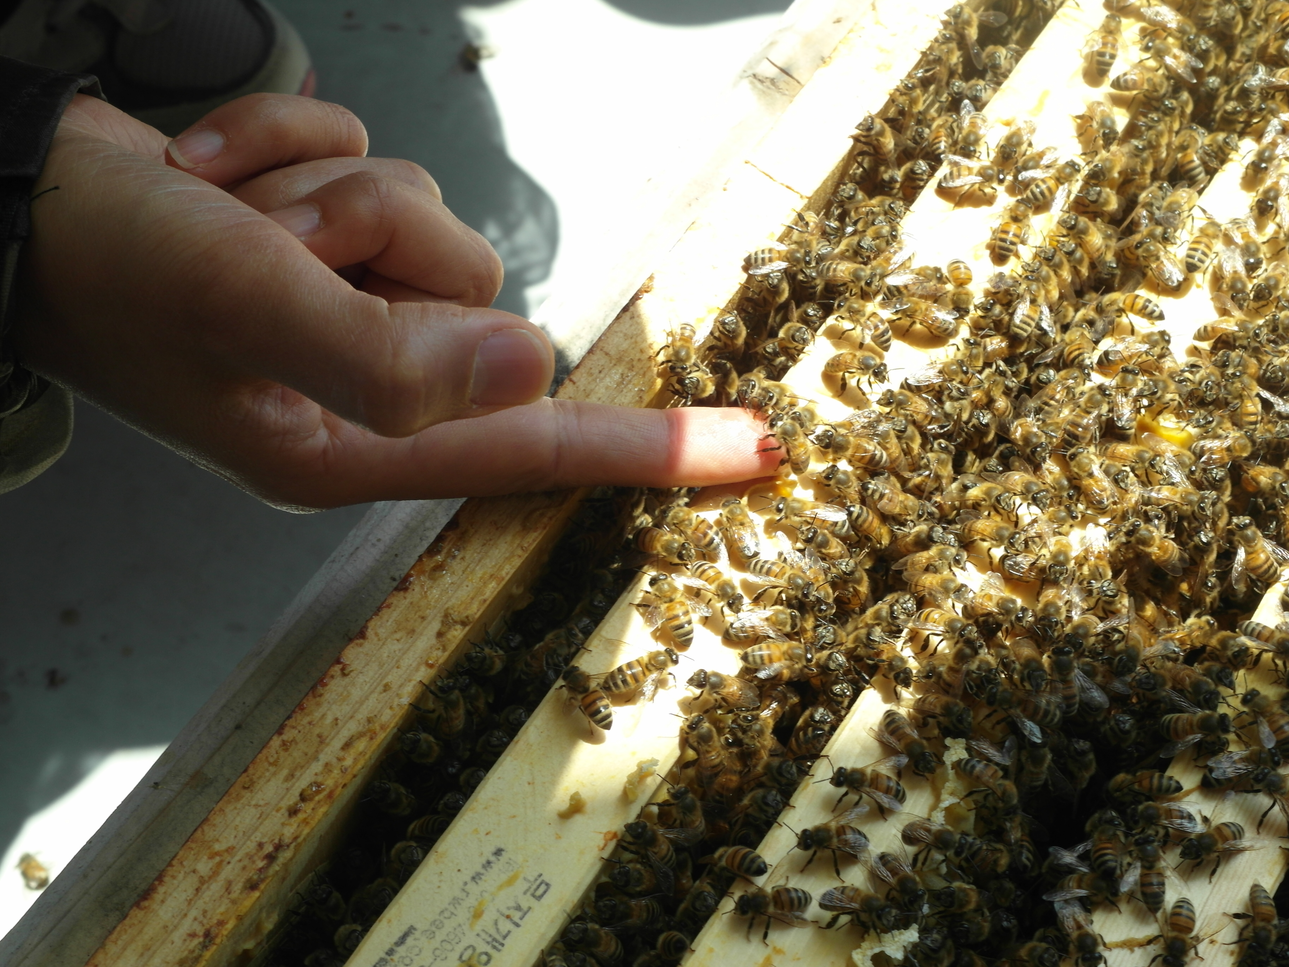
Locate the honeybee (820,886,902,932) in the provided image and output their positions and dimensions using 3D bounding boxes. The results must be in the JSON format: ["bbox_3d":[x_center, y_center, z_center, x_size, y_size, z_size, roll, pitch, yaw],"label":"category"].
[{"bbox_3d":[0.037,0.072,0.457,0.014,0.005,0.007,9,64,8],"label":"honeybee"}]

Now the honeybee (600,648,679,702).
[{"bbox_3d":[-0.001,0.034,0.477,0.015,0.005,0.008,-23,63,-14],"label":"honeybee"}]

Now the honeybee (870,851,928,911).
[{"bbox_3d":[0.043,0.068,0.459,0.008,0.005,0.013,-40,68,-16],"label":"honeybee"}]

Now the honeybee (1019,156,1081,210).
[{"bbox_3d":[0.079,-0.059,0.521,0.013,0.005,0.009,-34,66,-13],"label":"honeybee"}]

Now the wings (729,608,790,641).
[{"bbox_3d":[0.021,0.026,0.496,0.011,0.003,0.007,-14,63,-7],"label":"wings"}]

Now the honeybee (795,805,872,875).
[{"bbox_3d":[0.033,0.062,0.462,0.013,0.005,0.011,2,60,0],"label":"honeybee"}]

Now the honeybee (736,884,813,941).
[{"bbox_3d":[0.023,0.076,0.471,0.013,0.006,0.009,-9,62,-5],"label":"honeybee"}]

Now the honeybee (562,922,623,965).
[{"bbox_3d":[-0.009,0.080,0.466,0.005,0.013,0.006,12,74,53],"label":"honeybee"}]

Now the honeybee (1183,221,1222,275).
[{"bbox_3d":[0.112,-0.047,0.536,0.007,0.006,0.014,28,66,14],"label":"honeybee"}]

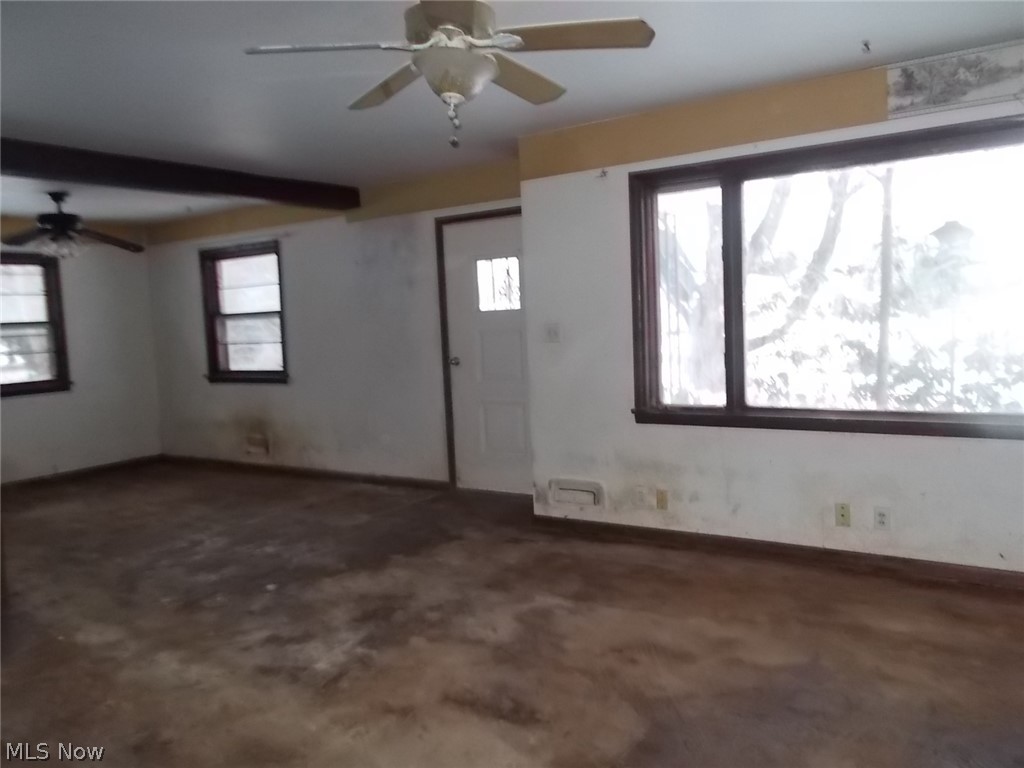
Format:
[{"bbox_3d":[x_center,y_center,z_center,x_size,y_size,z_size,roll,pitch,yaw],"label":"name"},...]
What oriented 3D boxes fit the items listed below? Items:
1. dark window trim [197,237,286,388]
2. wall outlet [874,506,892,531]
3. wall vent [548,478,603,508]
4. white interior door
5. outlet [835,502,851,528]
[{"bbox_3d":[-2.464,-0.633,7.058,1.050,1.251,0.090,1,7,33],"label":"dark window trim"},{"bbox_3d":[1.814,0.657,3.760,0.074,0.116,0.012,1,7,33],"label":"wall outlet"},{"bbox_3d":[0.382,0.663,4.665,0.373,0.144,0.040,1,7,33],"label":"wall vent"},{"bbox_3d":[-0.075,-0.192,5.588,0.905,1.999,0.050,1,7,33],"label":"white interior door"},{"bbox_3d":[1.661,0.659,3.858,0.072,0.118,0.012,1,7,33],"label":"outlet"}]

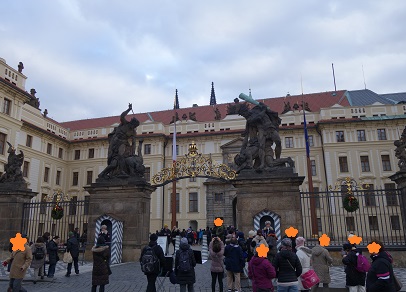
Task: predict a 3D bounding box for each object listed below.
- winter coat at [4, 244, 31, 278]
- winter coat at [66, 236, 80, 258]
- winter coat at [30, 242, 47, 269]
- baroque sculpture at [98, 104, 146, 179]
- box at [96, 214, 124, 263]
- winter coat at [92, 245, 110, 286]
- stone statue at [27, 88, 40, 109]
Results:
[{"bbox_3d":[-5.646,3.428,10.378,0.580,0.980,0.600,9,-17,-37],"label":"winter coat"},{"bbox_3d":[-5.257,4.152,13.936,0.520,0.860,0.380,7,-15,-29],"label":"winter coat"},{"bbox_3d":[-6.369,4.249,13.242,0.520,0.980,0.400,4,-14,-19],"label":"winter coat"},{"bbox_3d":[-4.946,-0.260,21.114,2.700,4.250,1.700,-4,-14,12],"label":"baroque sculpture"},{"bbox_3d":[-5.165,5.057,18.574,1.220,2.600,0.800,-4,-14,12],"label":"box"},{"bbox_3d":[-2.699,3.131,9.114,0.500,1.050,0.380,2,-14,-12],"label":"winter coat"},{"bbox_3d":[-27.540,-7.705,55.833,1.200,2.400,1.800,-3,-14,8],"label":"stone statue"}]

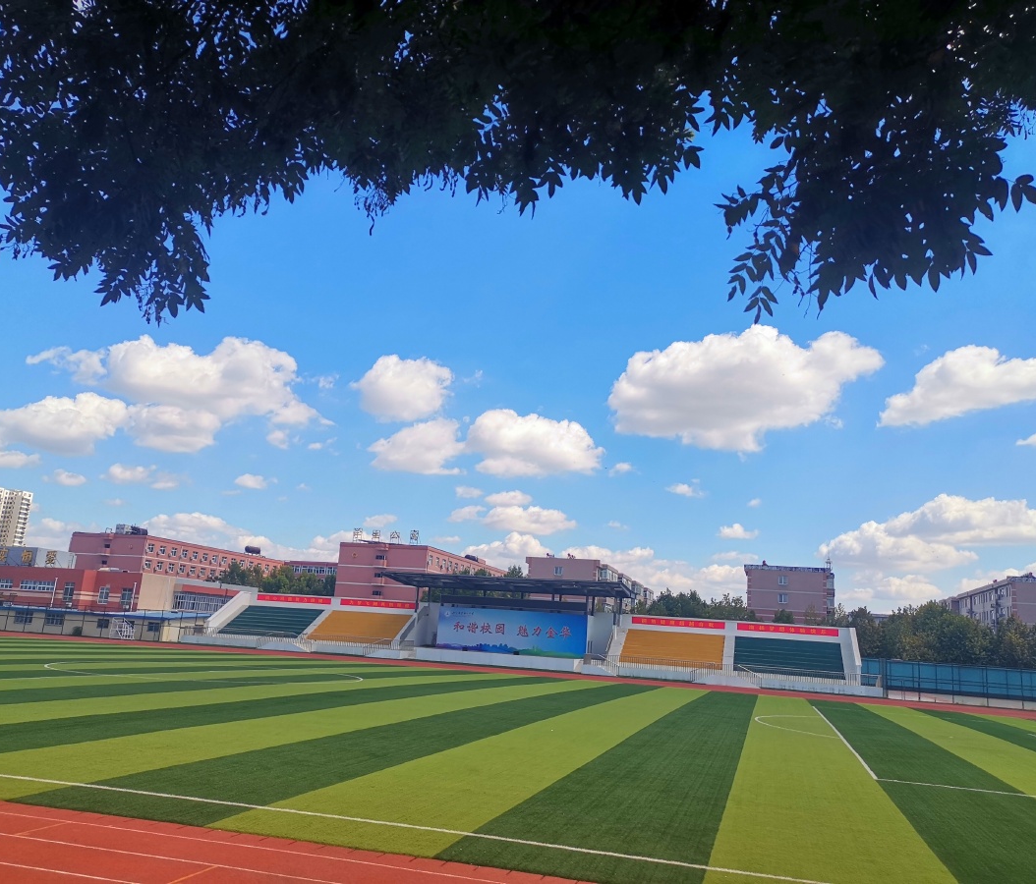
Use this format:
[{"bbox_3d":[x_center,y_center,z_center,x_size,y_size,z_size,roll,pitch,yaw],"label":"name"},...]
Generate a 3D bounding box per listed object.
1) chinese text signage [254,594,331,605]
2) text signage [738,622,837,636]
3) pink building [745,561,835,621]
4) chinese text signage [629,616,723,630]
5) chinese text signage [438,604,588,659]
[{"bbox_3d":[-30.921,21.823,122.445,11.441,0.754,0.060,0,-13,16],"label":"chinese text signage"},{"bbox_3d":[31.825,22.218,104.599,11.435,0.772,0.060,0,-13,16],"label":"text signage"},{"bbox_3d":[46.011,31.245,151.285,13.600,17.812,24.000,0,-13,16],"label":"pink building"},{"bbox_3d":[19.556,22.162,108.084,11.203,0.810,0.060,0,-13,16],"label":"chinese text signage"},{"bbox_3d":[-0.889,23.549,109.795,19.140,5.098,0.150,0,-13,16],"label":"chinese text signage"}]

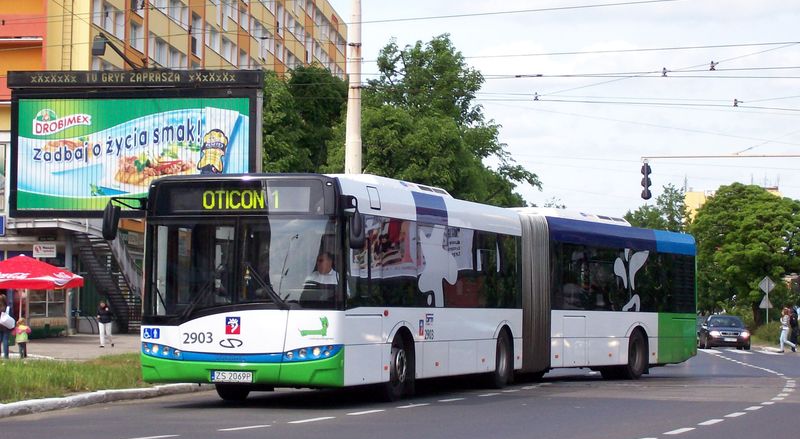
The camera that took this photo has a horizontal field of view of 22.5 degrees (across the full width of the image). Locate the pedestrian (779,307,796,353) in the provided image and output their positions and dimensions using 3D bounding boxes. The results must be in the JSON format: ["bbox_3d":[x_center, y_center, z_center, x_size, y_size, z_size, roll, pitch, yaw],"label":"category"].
[{"bbox_3d":[14.791,4.216,76.500,0.650,1.690,0.500,1,-3,-6],"label":"pedestrian"}]

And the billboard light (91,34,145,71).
[{"bbox_3d":[-5.843,-3.456,41.336,0.350,0.550,2.500,0,-3,9],"label":"billboard light"}]

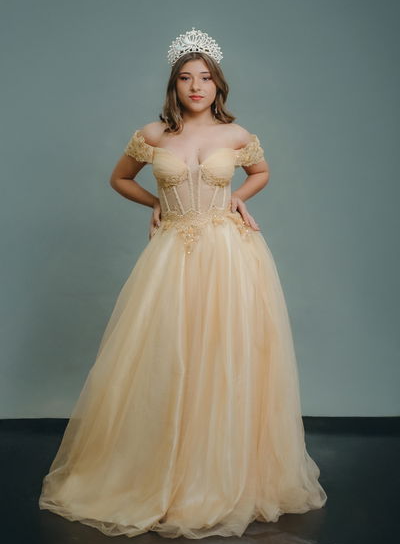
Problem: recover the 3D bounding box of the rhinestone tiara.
[{"bbox_3d":[-0.018,-0.749,2.940,0.182,0.120,0.100,0,-1,0],"label":"rhinestone tiara"}]

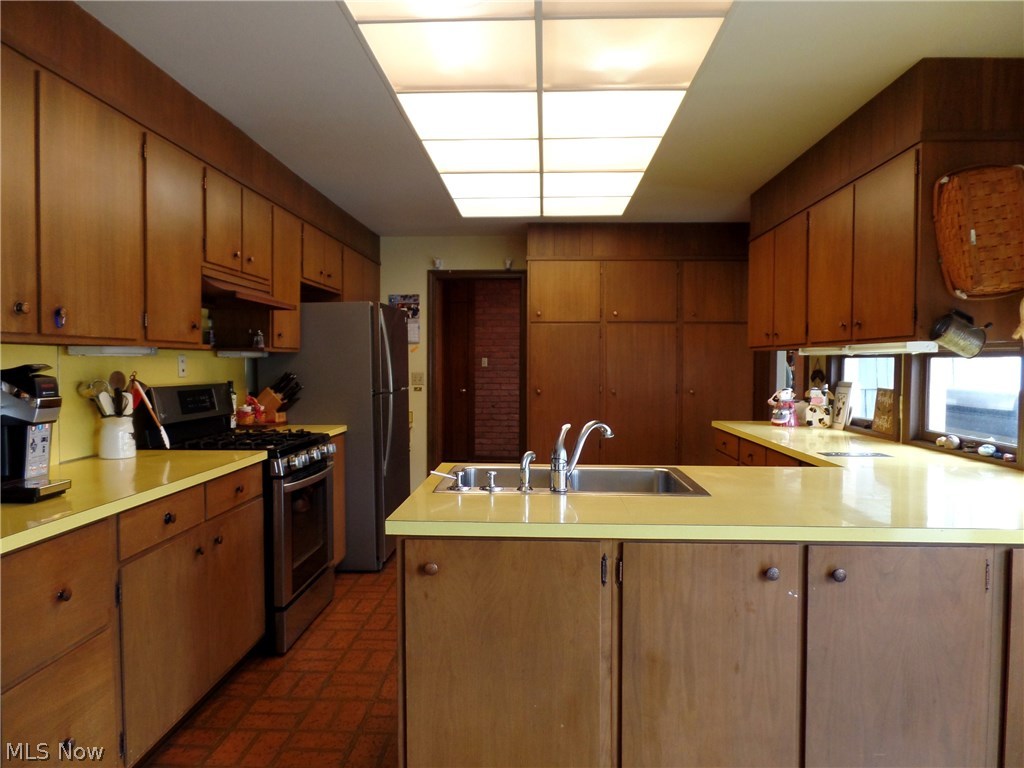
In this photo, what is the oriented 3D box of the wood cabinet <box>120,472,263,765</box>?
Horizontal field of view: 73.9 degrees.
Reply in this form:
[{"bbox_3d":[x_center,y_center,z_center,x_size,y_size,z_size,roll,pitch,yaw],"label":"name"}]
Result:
[{"bbox_3d":[-1.427,0.747,2.517,0.620,0.795,1.020,0,2,3],"label":"wood cabinet"}]

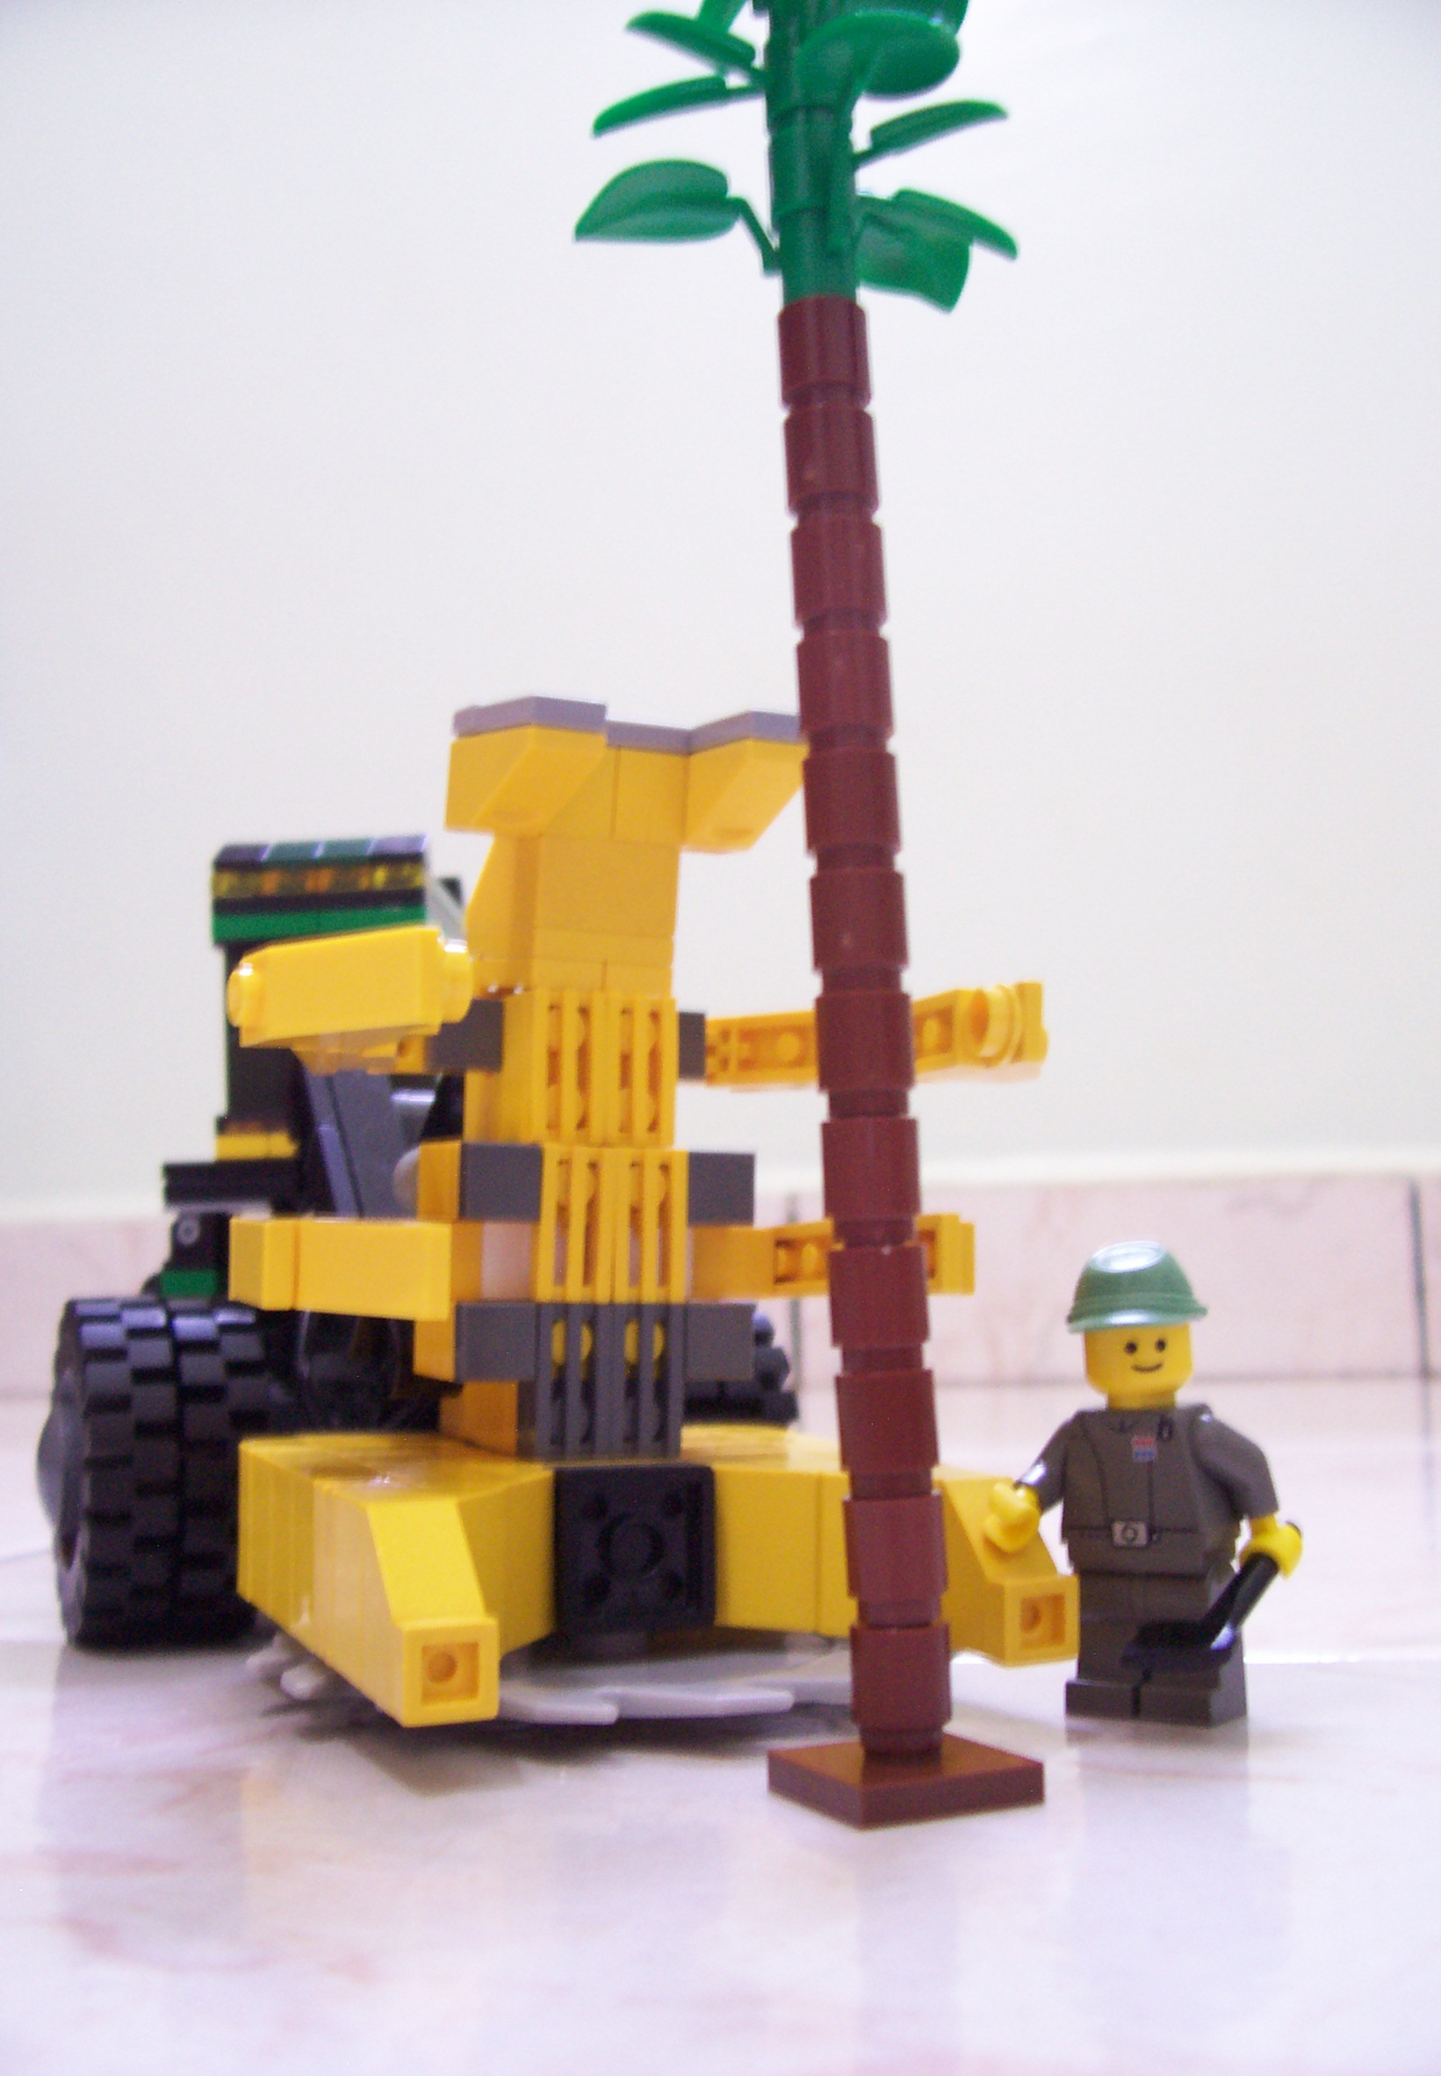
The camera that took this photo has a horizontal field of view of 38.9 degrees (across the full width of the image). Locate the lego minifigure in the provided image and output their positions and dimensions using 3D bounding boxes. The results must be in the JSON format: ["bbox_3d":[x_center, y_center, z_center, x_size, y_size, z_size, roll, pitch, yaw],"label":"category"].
[{"bbox_3d":[0.041,0.042,0.196,0.026,0.044,0.018,-7,-10,36],"label":"lego minifigure"}]

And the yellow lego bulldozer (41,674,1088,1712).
[{"bbox_3d":[-0.032,0.023,0.275,0.100,0.106,0.200,1,-8,-15],"label":"yellow lego bulldozer"}]

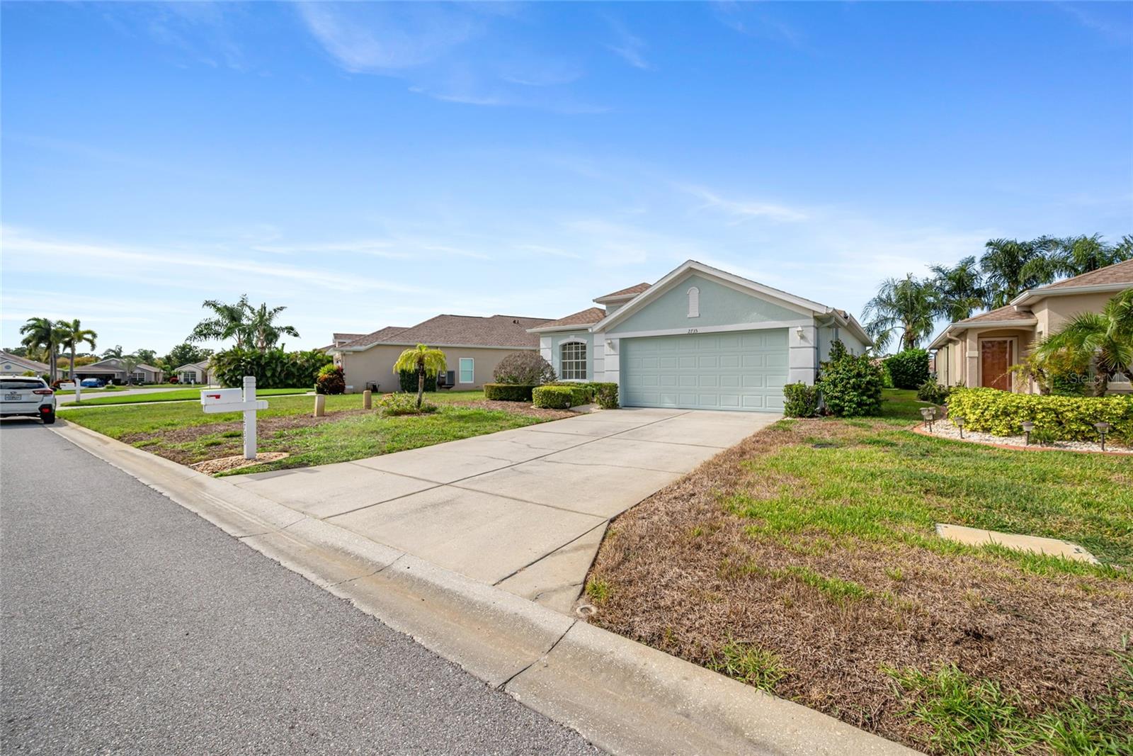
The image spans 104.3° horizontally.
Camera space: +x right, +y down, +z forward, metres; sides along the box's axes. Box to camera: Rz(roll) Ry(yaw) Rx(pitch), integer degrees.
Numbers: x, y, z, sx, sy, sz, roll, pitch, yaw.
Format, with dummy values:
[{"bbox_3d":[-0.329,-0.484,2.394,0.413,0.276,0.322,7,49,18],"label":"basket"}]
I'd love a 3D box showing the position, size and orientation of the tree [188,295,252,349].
[{"bbox_3d":[-31.465,-3.302,40.000,4.700,8.500,4.700,0,0,-38],"label":"tree"}]

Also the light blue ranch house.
[{"bbox_3d":[7.153,-1.754,20.652,10.950,5.350,18.300,0,0,36],"label":"light blue ranch house"}]

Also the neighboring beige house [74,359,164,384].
[{"bbox_3d":[-82.776,-1.160,81.129,13.500,4.600,11.300,0,0,36],"label":"neighboring beige house"}]

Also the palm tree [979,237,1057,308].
[{"bbox_3d":[35.318,-4.952,34.500,4.700,11.950,4.700,0,0,37],"label":"palm tree"}]

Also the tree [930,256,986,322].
[{"bbox_3d":[32.152,-4.494,36.000,4.600,11.050,4.600,0,0,37],"label":"tree"}]

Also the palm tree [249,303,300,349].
[{"bbox_3d":[-26.562,-2.975,40.000,4.200,7.800,4.200,0,0,-34],"label":"palm tree"}]

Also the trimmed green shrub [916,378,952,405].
[{"bbox_3d":[12.690,0.405,15.200,1.000,0.970,1.000,0,0,40],"label":"trimmed green shrub"}]

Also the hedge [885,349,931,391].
[{"bbox_3d":[24.915,-0.642,32.000,2.500,2.950,2.200,0,0,36],"label":"hedge"}]

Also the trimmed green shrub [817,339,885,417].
[{"bbox_3d":[7.792,0.006,12.100,1.500,2.050,1.500,0,0,37],"label":"trimmed green shrub"}]

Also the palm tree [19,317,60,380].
[{"bbox_3d":[-64.394,-3.029,54.000,3.300,9.000,3.300,0,0,40],"label":"palm tree"}]

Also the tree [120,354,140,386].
[{"bbox_3d":[-65.244,-1.144,66.000,2.300,4.850,2.300,0,0,-45],"label":"tree"}]

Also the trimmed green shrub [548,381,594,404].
[{"bbox_3d":[0.250,0.568,16.600,1.250,0.830,1.250,0,0,37],"label":"trimmed green shrub"}]

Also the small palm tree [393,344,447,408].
[{"bbox_3d":[-4.973,-0.062,15.000,1.750,2.170,1.750,0,0,-18],"label":"small palm tree"}]

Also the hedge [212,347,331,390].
[{"bbox_3d":[-24.644,-0.789,37.000,10.500,3.450,2.600,0,0,22],"label":"hedge"}]

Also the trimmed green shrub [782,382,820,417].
[{"bbox_3d":[5.617,0.519,10.550,0.680,0.840,0.700,0,0,36],"label":"trimmed green shrub"}]

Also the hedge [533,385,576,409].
[{"bbox_3d":[-0.369,0.629,14.700,1.100,0.710,0.950,0,0,37],"label":"hedge"}]

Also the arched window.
[{"bbox_3d":[0.289,-0.695,18.000,1.300,1.570,0.150,0,0,37],"label":"arched window"}]

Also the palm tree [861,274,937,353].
[{"bbox_3d":[26.688,-3.624,35.000,4.900,9.300,4.900,0,0,37],"label":"palm tree"}]

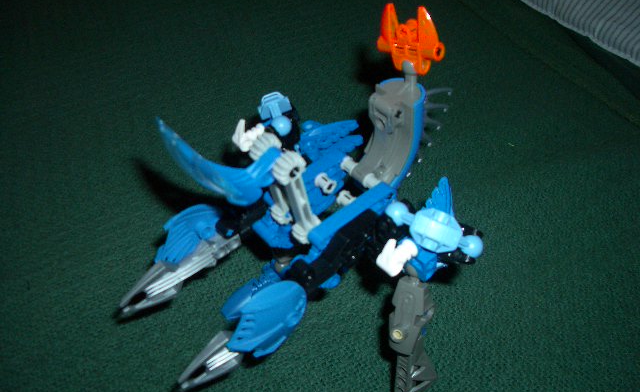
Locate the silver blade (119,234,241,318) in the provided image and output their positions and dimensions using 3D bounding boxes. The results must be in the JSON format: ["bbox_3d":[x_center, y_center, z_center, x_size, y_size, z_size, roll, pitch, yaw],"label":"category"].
[{"bbox_3d":[-0.085,0.048,0.390,0.082,0.014,0.022,-25,51,-23],"label":"silver blade"}]

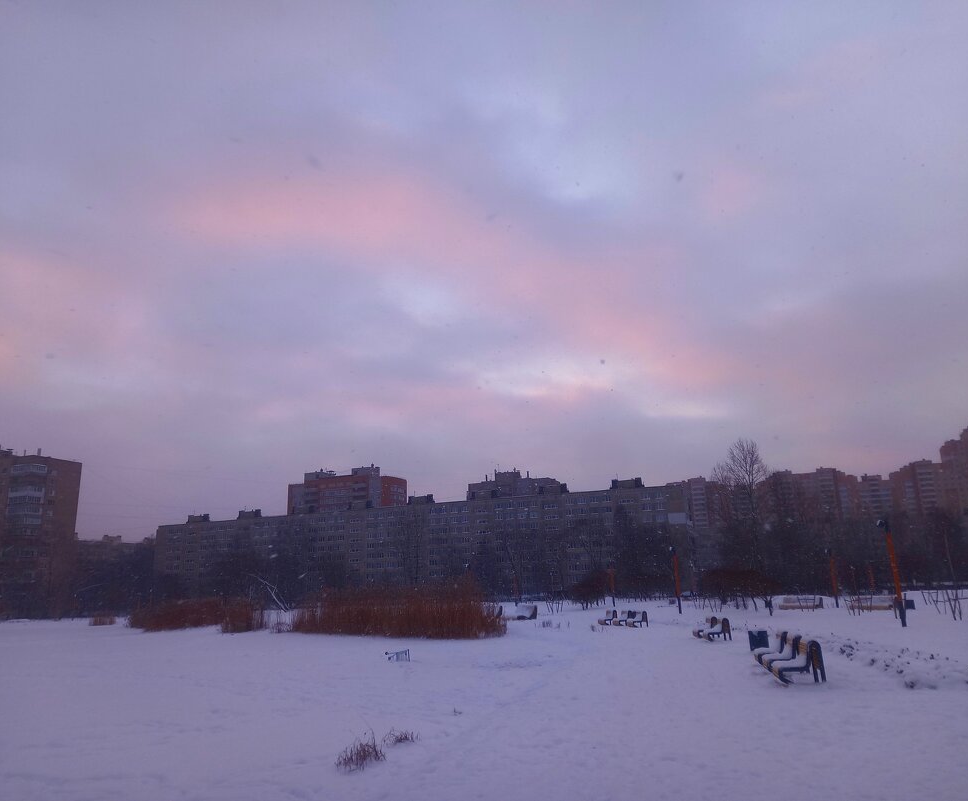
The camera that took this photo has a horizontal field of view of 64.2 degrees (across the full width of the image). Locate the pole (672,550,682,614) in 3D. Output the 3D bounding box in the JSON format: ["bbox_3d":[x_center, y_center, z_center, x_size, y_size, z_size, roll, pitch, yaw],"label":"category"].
[{"bbox_3d":[12.393,11.624,49.278,0.220,3.950,0.220,-1,-14,0],"label":"pole"}]

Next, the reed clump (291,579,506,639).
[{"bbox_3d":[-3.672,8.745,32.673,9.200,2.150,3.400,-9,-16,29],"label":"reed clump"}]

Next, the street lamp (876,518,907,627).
[{"bbox_3d":[16.125,6.796,30.499,0.600,4.120,0.280,3,-15,-17],"label":"street lamp"}]

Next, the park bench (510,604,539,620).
[{"bbox_3d":[2.127,12.034,43.685,1.800,0.800,0.800,-9,-16,29],"label":"park bench"}]

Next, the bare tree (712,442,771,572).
[{"bbox_3d":[32.084,14.707,95.018,6.400,19.400,6.200,-1,-14,0],"label":"bare tree"}]

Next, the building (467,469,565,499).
[{"bbox_3d":[10.840,46.250,267.366,28.000,42.500,19.000,-7,-15,21],"label":"building"}]

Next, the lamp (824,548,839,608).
[{"bbox_3d":[25.363,12.993,56.305,0.600,4.170,0.280,3,-15,-17],"label":"lamp"}]

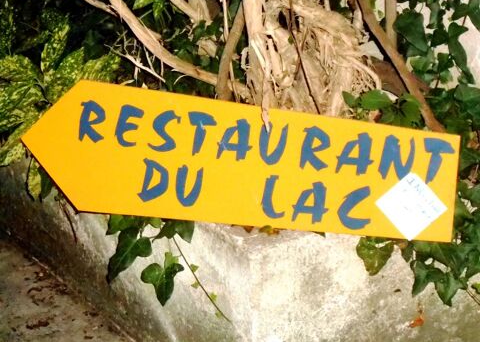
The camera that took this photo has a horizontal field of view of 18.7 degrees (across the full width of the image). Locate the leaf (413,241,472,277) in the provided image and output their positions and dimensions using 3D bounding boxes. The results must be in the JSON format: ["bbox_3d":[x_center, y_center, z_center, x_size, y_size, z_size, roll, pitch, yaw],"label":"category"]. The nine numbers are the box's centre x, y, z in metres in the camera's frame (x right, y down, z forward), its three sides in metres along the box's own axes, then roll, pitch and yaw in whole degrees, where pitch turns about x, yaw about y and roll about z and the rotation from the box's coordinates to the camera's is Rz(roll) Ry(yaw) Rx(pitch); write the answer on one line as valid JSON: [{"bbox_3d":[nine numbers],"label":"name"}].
[{"bbox_3d":[0.313,0.135,2.250,0.093,0.055,0.035,-3,15,-6],"label":"leaf"}]

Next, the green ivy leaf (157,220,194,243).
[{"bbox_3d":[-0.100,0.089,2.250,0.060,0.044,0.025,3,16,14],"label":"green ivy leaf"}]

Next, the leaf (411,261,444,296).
[{"bbox_3d":[0.345,0.198,2.680,0.063,0.063,0.025,2,-14,6],"label":"leaf"}]

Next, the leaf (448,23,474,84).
[{"bbox_3d":[0.368,-0.195,2.420,0.043,0.098,0.030,-3,15,-6],"label":"leaf"}]

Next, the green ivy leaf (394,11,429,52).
[{"bbox_3d":[0.344,-0.280,2.920,0.068,0.080,0.025,2,-17,7],"label":"green ivy leaf"}]

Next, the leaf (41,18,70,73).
[{"bbox_3d":[-0.374,-0.254,2.950,0.061,0.114,0.030,-3,-20,-10],"label":"leaf"}]

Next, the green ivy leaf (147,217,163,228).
[{"bbox_3d":[-0.156,0.091,2.660,0.029,0.027,0.012,2,-17,7],"label":"green ivy leaf"}]

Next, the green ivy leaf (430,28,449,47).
[{"bbox_3d":[0.336,-0.225,2.450,0.030,0.032,0.020,-1,15,0],"label":"green ivy leaf"}]

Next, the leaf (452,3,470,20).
[{"bbox_3d":[0.452,-0.325,2.970,0.037,0.033,0.015,0,-18,0],"label":"leaf"}]

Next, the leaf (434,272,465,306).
[{"bbox_3d":[0.321,0.179,2.220,0.049,0.050,0.022,-3,15,-6],"label":"leaf"}]

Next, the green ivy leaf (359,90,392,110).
[{"bbox_3d":[0.214,-0.113,2.300,0.054,0.028,0.030,-1,15,0],"label":"green ivy leaf"}]

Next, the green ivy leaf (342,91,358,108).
[{"bbox_3d":[0.209,-0.136,2.760,0.030,0.030,0.012,4,-20,14],"label":"green ivy leaf"}]

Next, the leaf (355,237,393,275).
[{"bbox_3d":[0.247,0.154,2.660,0.069,0.073,0.025,0,-14,0],"label":"leaf"}]

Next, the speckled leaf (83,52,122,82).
[{"bbox_3d":[-0.230,-0.170,2.420,0.063,0.048,0.035,-1,15,0],"label":"speckled leaf"}]

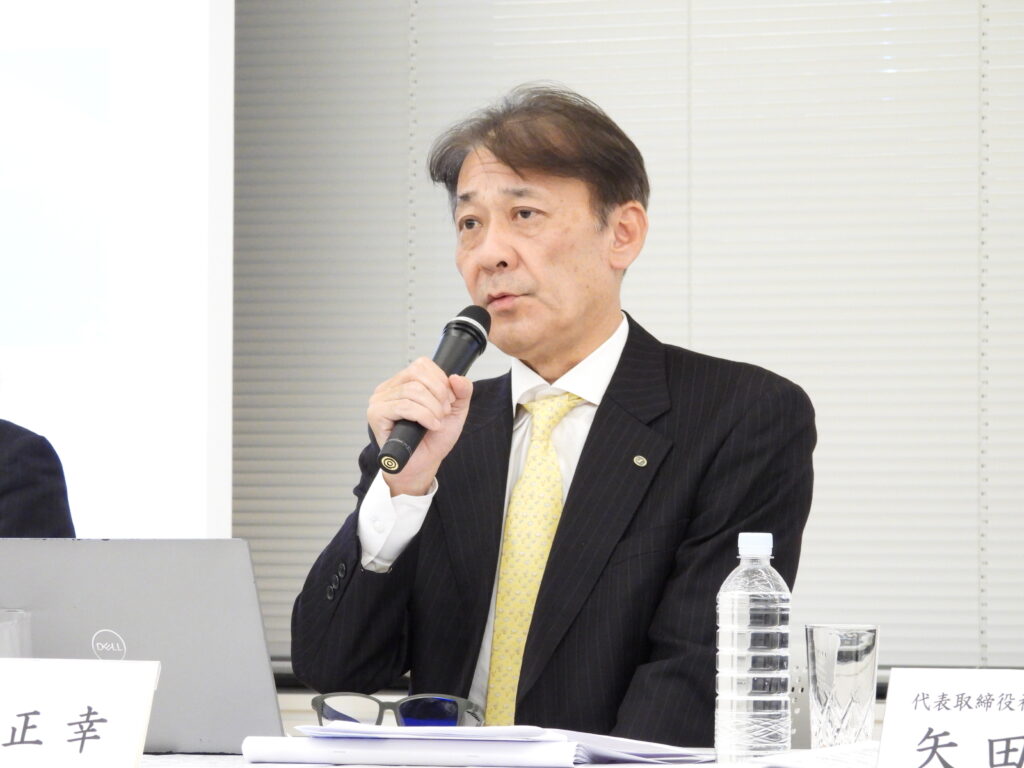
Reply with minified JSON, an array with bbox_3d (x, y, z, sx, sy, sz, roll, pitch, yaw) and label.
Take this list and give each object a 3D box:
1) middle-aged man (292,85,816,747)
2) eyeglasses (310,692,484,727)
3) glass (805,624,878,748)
[{"bbox_3d":[0.015,0.365,5.090,0.540,1.300,0.720,0,1,23],"label":"middle-aged man"},{"bbox_3d":[-0.095,0.297,4.940,0.143,0.045,0.145,0,1,12],"label":"eyeglasses"},{"bbox_3d":[0.296,0.275,4.910,0.066,0.116,0.066,0,1,0],"label":"glass"}]

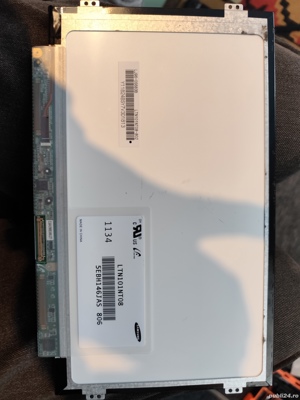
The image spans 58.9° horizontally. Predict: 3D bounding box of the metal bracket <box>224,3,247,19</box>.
[{"bbox_3d":[0.053,-0.116,0.163,0.015,0.001,0.009,0,91,-3],"label":"metal bracket"}]

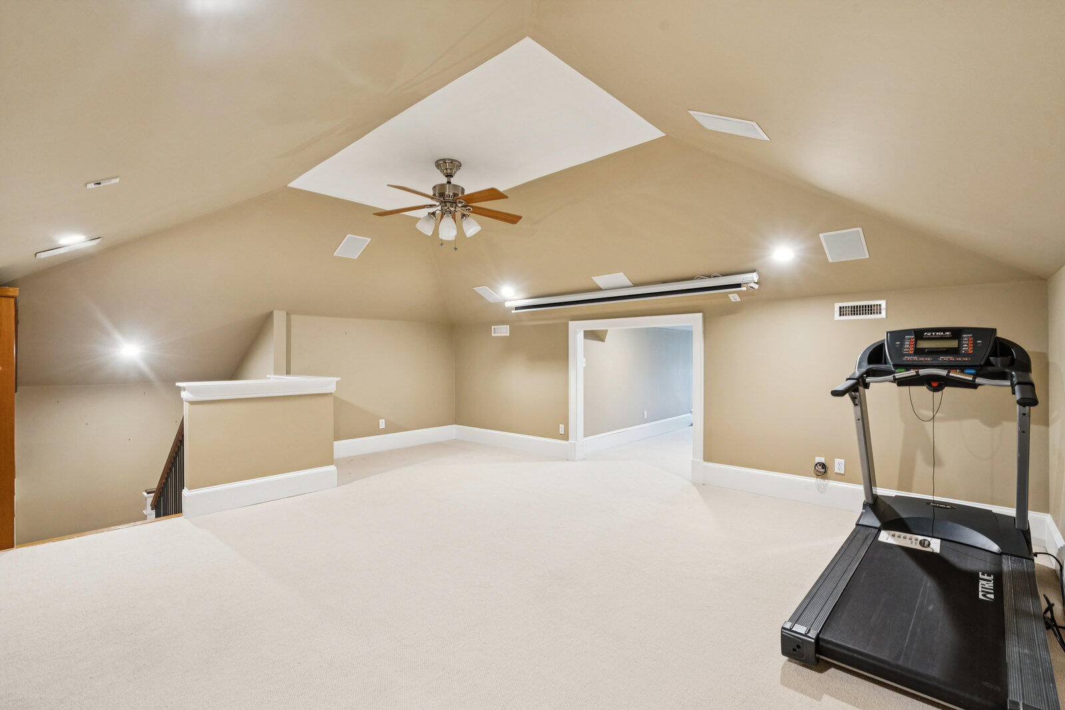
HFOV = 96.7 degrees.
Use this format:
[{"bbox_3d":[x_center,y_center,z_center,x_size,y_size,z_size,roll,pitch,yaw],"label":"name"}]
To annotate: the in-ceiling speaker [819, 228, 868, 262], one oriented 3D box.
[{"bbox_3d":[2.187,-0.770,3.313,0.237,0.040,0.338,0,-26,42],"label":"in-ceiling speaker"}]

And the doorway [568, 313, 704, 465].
[{"bbox_3d":[1.089,0.427,5.170,1.638,1.657,0.170,0,0,42],"label":"doorway"}]

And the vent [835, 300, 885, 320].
[{"bbox_3d":[2.565,-0.348,3.714,0.334,0.135,0.030,0,0,42],"label":"vent"}]

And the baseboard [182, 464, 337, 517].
[{"bbox_3d":[-2.291,1.164,4.119,0.035,0.214,1.191,0,0,42],"label":"baseboard"}]

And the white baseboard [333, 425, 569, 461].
[{"bbox_3d":[-1.063,1.157,5.630,2.167,0.217,2.079,0,0,42],"label":"white baseboard"}]

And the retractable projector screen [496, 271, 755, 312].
[{"bbox_3d":[0.733,-0.581,4.791,2.907,0.139,0.110,0,0,42],"label":"retractable projector screen"}]

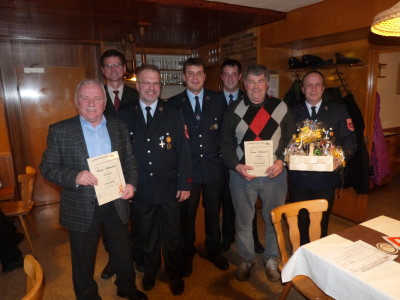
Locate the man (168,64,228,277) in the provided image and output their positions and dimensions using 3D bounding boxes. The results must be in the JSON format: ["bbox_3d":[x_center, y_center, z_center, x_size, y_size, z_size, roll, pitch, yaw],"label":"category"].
[{"bbox_3d":[-0.004,0.145,2.526,0.550,1.820,0.380,-2,10,-3],"label":"man"}]

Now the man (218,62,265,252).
[{"bbox_3d":[0.353,0.082,2.790,0.540,1.830,0.360,-1,10,5],"label":"man"}]

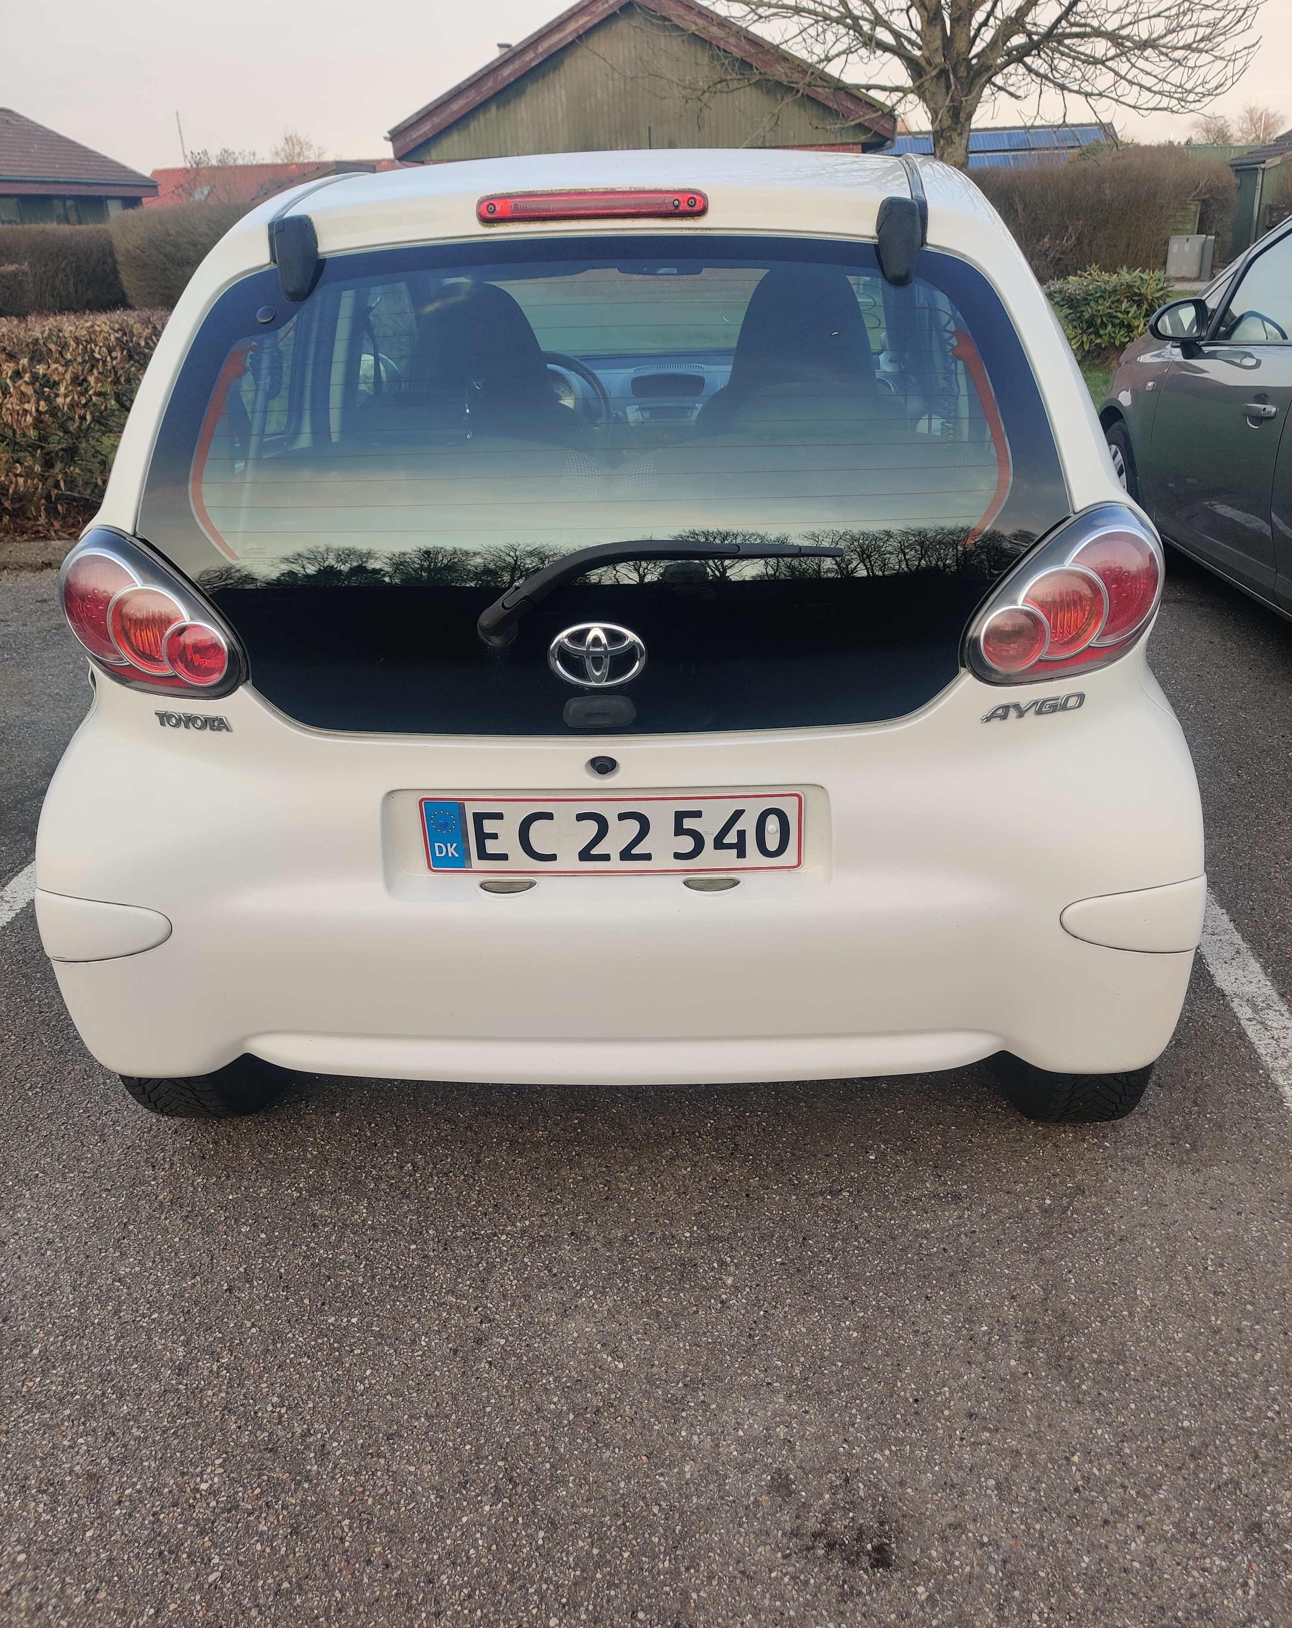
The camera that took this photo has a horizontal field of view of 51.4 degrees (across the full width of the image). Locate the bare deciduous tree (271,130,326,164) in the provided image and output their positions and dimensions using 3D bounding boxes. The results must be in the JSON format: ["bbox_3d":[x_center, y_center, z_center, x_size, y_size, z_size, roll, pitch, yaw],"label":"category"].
[{"bbox_3d":[-18.877,-34.286,72.909,3.600,6.000,3.600,-1,24,2],"label":"bare deciduous tree"}]

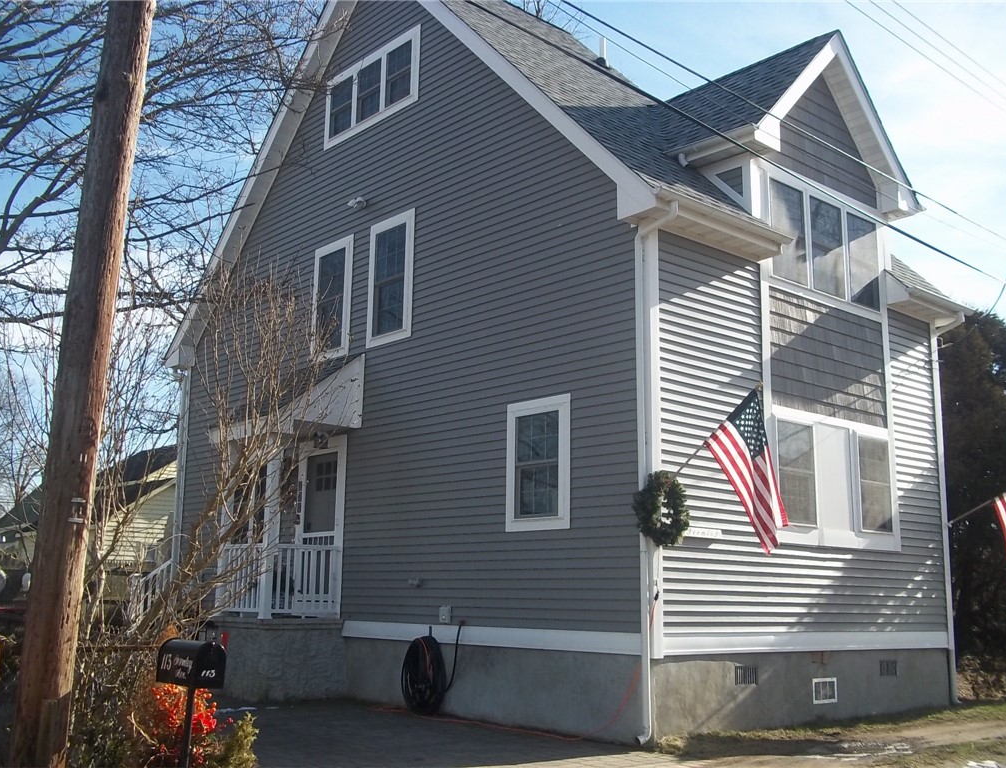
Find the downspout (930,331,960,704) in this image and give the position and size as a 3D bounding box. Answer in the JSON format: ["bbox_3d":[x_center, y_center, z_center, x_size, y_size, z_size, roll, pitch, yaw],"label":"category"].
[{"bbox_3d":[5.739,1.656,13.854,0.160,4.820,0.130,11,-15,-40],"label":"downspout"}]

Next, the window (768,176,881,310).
[{"bbox_3d":[3.875,-1.624,12.736,2.391,1.240,0.100,11,-15,-40],"label":"window"}]

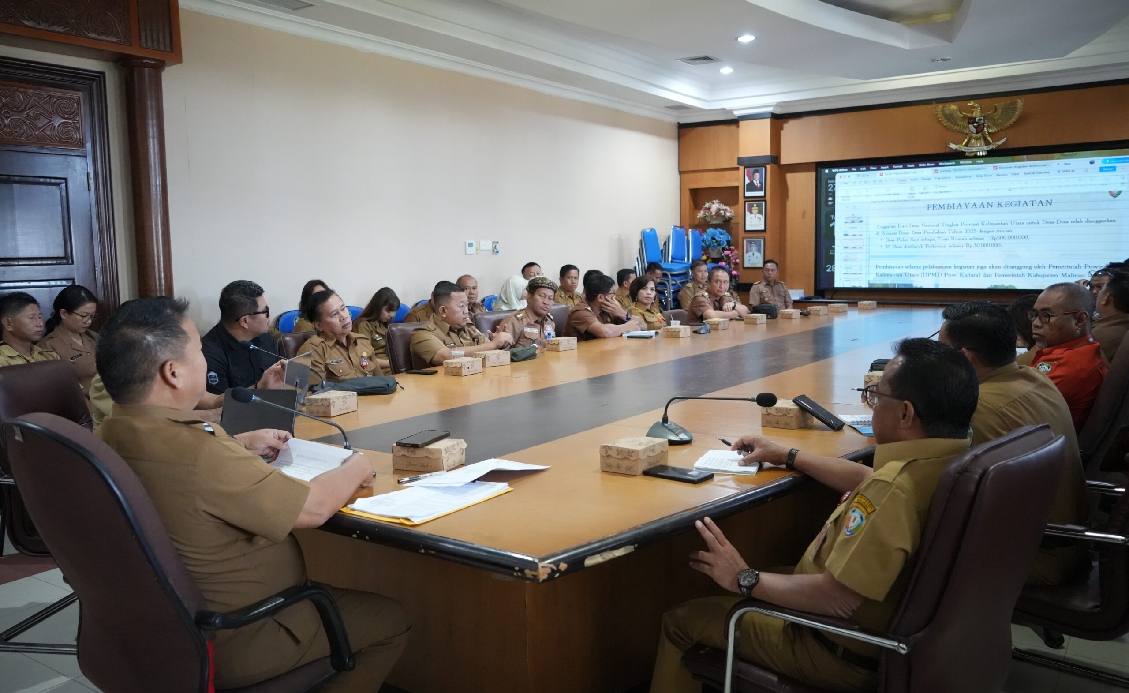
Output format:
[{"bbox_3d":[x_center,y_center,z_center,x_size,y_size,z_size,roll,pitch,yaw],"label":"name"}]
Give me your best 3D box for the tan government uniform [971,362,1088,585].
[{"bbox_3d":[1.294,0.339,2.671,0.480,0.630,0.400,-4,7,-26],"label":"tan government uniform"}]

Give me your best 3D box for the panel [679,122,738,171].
[{"bbox_3d":[1.798,-2.469,10.942,0.811,0.525,0.040,3,8,34],"label":"panel"}]

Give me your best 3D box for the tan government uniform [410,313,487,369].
[{"bbox_3d":[-0.672,0.115,5.102,0.380,0.620,0.500,2,6,21],"label":"tan government uniform"}]

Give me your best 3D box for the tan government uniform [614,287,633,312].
[{"bbox_3d":[0.778,-0.393,10.363,0.320,0.620,0.460,1,6,18],"label":"tan government uniform"}]

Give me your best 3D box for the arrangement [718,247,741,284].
[{"bbox_3d":[2.053,-1.001,10.900,0.270,0.450,0.260,3,8,34],"label":"arrangement"}]

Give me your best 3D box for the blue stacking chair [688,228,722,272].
[{"bbox_3d":[2.005,-1.159,12.066,0.550,0.900,0.450,4,7,35],"label":"blue stacking chair"}]

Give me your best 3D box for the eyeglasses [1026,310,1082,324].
[{"bbox_3d":[1.730,-0.106,3.100,0.140,0.045,0.140,-2,6,-9],"label":"eyeglasses"}]

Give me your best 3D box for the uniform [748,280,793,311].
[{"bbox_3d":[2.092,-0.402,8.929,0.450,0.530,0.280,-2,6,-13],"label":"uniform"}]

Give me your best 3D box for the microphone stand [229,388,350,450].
[{"bbox_3d":[-0.728,0.233,2.424,0.349,0.257,0.110,-3,7,-21],"label":"microphone stand"}]

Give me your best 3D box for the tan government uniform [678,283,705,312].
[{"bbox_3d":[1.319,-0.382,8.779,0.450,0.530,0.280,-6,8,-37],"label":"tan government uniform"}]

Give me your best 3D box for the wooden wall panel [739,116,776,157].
[{"bbox_3d":[2.627,-2.830,11.924,0.440,0.500,0.170,4,7,35],"label":"wooden wall panel"}]

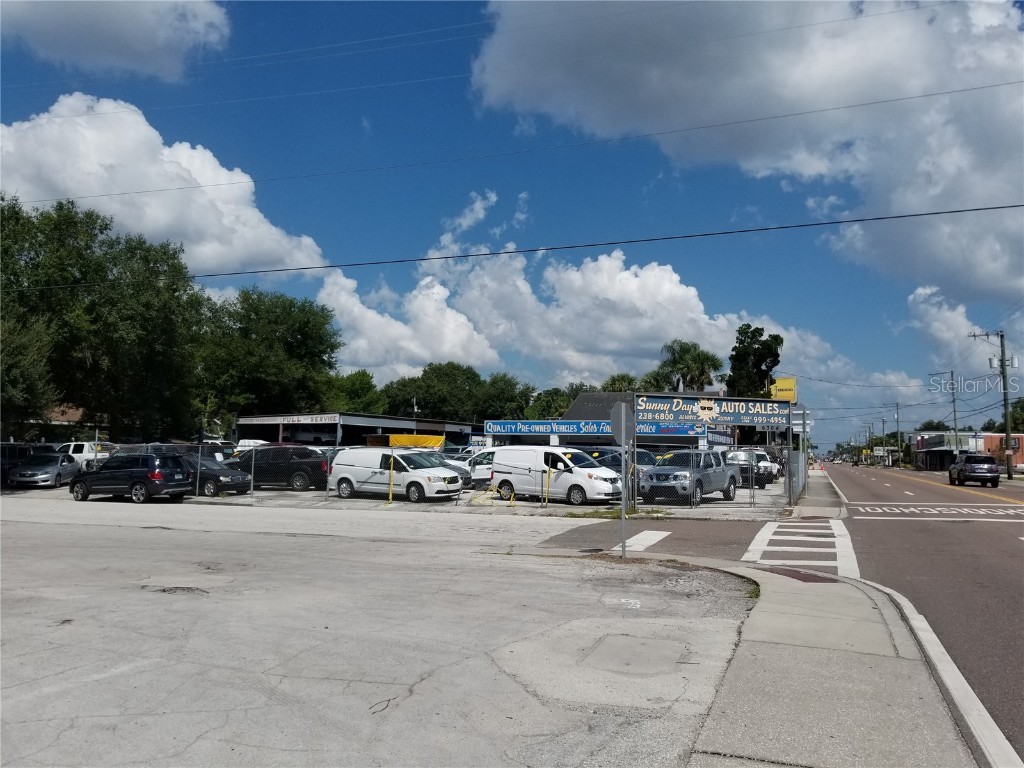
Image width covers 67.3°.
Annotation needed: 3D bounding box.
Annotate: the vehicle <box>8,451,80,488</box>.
[{"bbox_3d":[-21.585,3.999,35.472,1.850,1.476,4.930,2,-6,-17],"label":"vehicle"}]

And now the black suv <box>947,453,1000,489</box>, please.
[{"bbox_3d":[26.366,4.990,44.045,1.940,1.750,4.900,-2,-6,21],"label":"black suv"}]

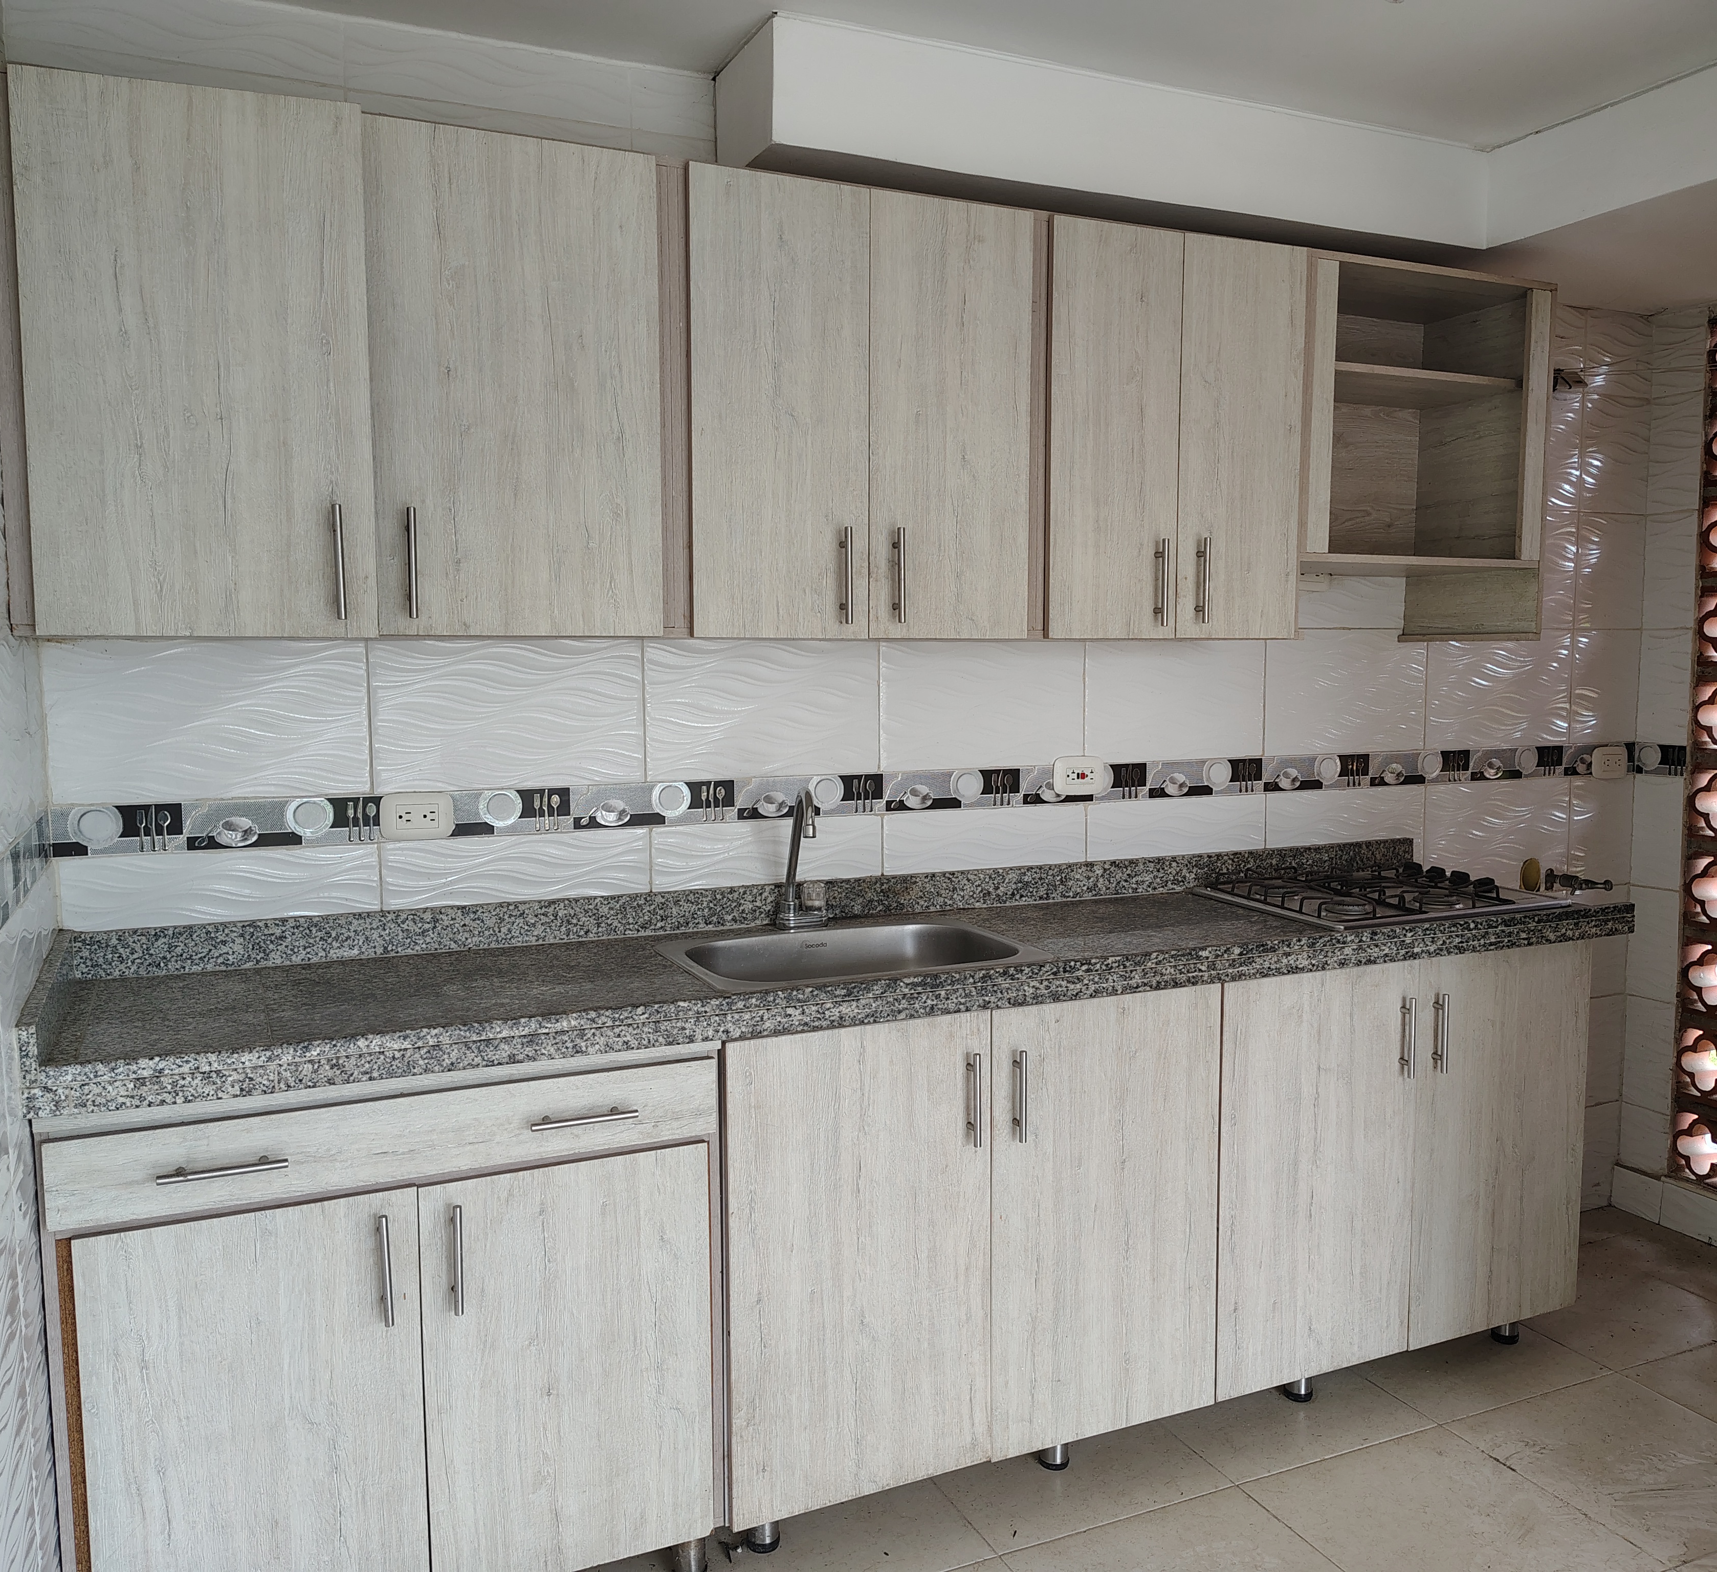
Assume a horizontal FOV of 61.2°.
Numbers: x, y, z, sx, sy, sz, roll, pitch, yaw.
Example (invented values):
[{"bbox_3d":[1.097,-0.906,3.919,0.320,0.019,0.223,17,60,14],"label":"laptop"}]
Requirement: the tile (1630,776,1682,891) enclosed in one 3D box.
[{"bbox_3d":[1.926,0.116,3.498,0.010,0.267,0.132,-3,6,-24],"label":"tile"}]

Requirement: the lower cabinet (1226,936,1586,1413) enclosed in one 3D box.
[{"bbox_3d":[0.922,0.674,2.894,0.880,0.797,0.489,-3,6,-24],"label":"lower cabinet"}]

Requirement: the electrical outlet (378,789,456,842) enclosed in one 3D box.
[{"bbox_3d":[-0.716,0.051,2.368,0.116,0.078,0.014,-3,6,-24],"label":"electrical outlet"}]

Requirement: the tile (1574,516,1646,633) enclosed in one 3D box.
[{"bbox_3d":[1.786,-0.508,3.455,0.231,0.267,0.010,-3,6,-24],"label":"tile"}]

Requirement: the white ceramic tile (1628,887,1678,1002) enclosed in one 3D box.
[{"bbox_3d":[1.921,0.382,3.508,0.010,0.270,0.138,-3,6,-24],"label":"white ceramic tile"}]

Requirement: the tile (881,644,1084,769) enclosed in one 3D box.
[{"bbox_3d":[0.242,-0.170,2.792,0.446,0.267,0.010,-3,6,-24],"label":"tile"}]

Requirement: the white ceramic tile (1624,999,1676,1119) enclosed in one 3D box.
[{"bbox_3d":[1.922,0.651,3.533,0.010,0.271,0.138,-3,6,-24],"label":"white ceramic tile"}]

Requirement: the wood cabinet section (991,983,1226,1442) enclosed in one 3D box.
[{"bbox_3d":[0.309,0.687,2.613,0.443,0.736,0.500,-3,6,-24],"label":"wood cabinet section"}]

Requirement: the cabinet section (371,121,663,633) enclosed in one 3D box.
[{"bbox_3d":[-0.547,-0.565,2.187,0.405,0.683,0.366,-3,6,-24],"label":"cabinet section"}]

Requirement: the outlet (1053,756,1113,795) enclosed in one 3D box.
[{"bbox_3d":[0.444,-0.020,2.883,0.118,0.078,0.015,-3,6,-24],"label":"outlet"}]

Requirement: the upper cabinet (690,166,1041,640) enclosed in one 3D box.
[{"bbox_3d":[-0.046,-0.589,2.420,0.600,0.684,0.360,-3,6,-24],"label":"upper cabinet"}]

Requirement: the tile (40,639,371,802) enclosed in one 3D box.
[{"bbox_3d":[-0.990,-0.113,2.236,0.454,0.273,0.010,-3,6,-24],"label":"tile"}]

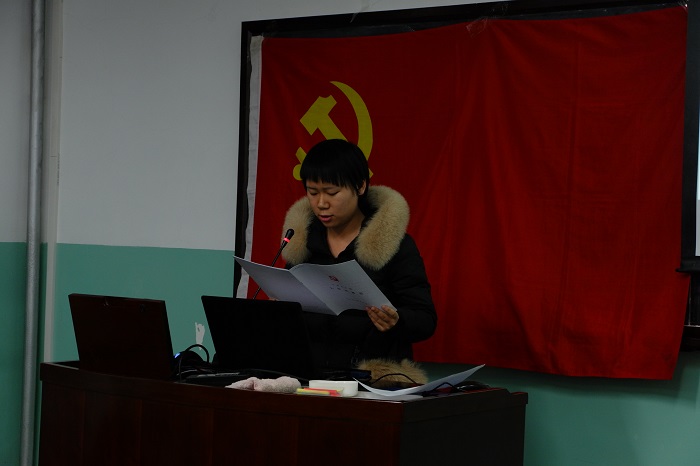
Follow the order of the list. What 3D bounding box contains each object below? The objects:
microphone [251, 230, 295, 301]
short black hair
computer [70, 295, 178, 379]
[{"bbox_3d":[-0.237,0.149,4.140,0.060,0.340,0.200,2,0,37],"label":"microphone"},{"bbox_3d":[-0.040,-0.183,4.280,0.190,0.190,0.225,2,15,34],"label":"short black hair"},{"bbox_3d":[-0.563,0.291,4.031,0.373,0.222,0.235,2,0,37],"label":"computer"}]

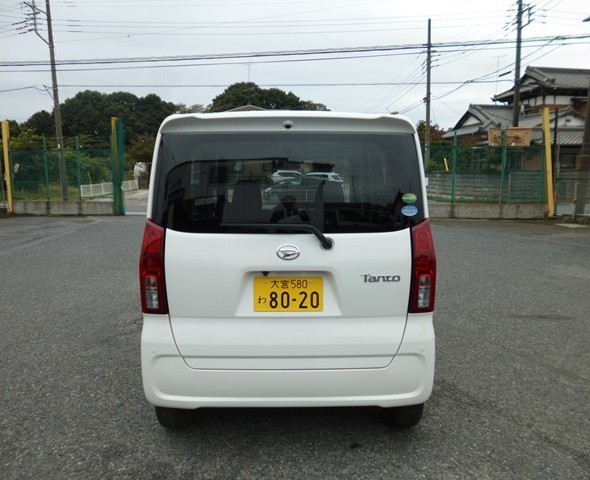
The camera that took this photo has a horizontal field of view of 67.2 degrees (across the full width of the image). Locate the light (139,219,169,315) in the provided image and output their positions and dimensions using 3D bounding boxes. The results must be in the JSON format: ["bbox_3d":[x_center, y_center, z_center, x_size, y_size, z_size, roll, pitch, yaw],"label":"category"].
[{"bbox_3d":[-0.680,0.125,2.150,0.160,0.460,0.170,0,7,0],"label":"light"}]

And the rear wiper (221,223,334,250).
[{"bbox_3d":[-0.080,-0.017,2.070,0.525,0.130,0.070,0,7,0],"label":"rear wiper"}]

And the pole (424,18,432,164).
[{"bbox_3d":[8.250,-7.720,27.500,0.330,11.400,0.330,0,7,0],"label":"pole"}]

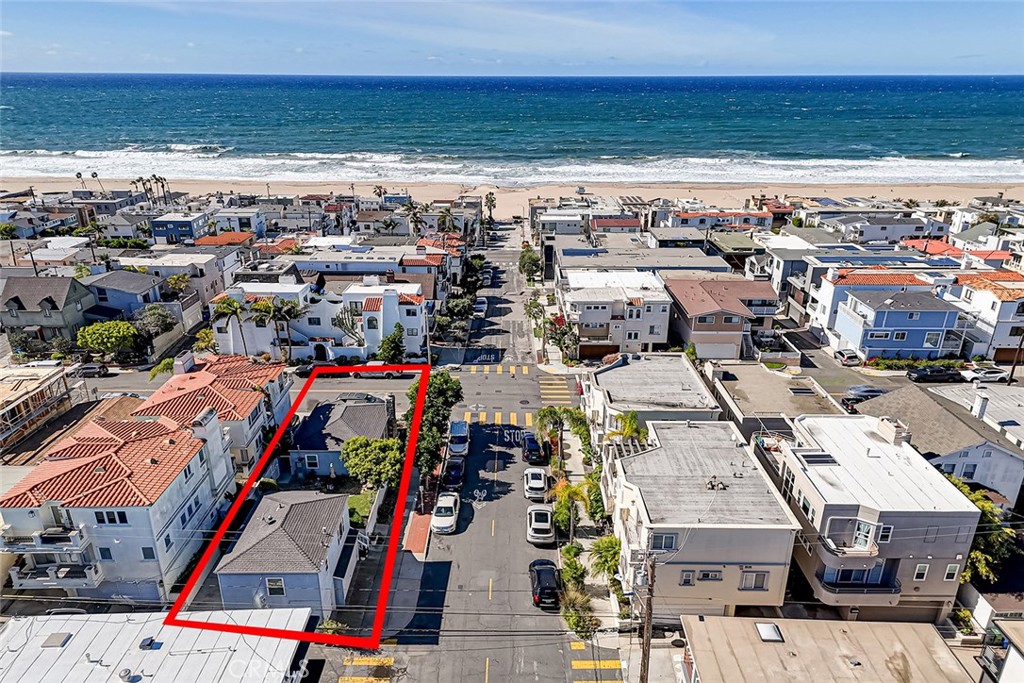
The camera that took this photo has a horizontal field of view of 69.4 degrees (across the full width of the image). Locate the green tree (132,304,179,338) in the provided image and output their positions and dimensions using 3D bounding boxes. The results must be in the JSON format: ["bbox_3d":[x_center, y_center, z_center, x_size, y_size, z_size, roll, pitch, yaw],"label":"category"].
[{"bbox_3d":[-48.000,-2.389,99.601,5.400,3.900,4.600,0,20,0],"label":"green tree"}]

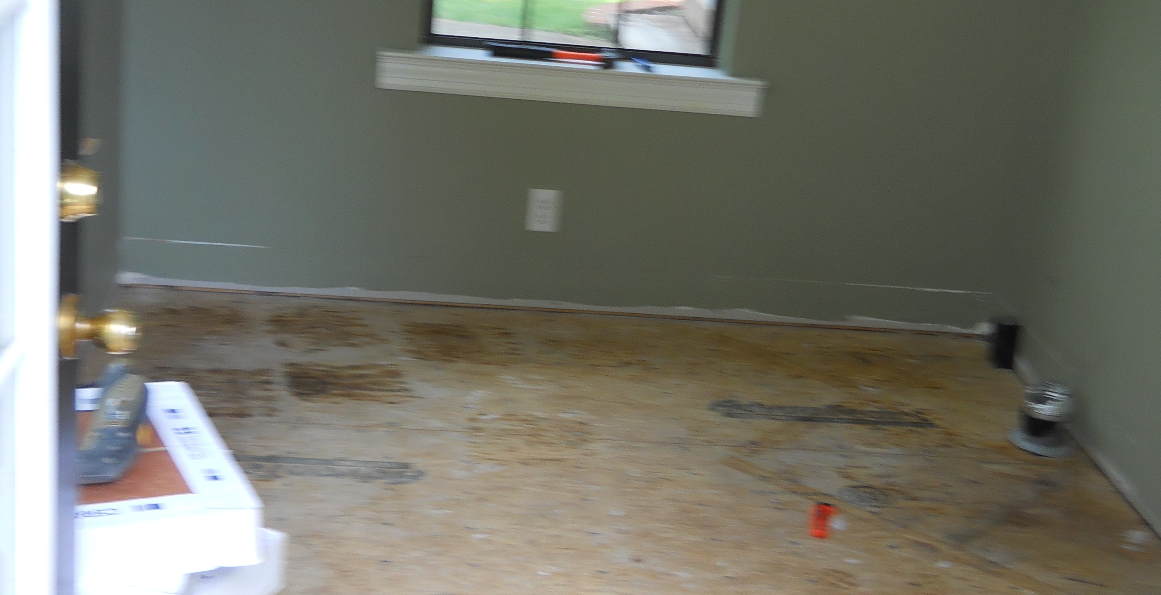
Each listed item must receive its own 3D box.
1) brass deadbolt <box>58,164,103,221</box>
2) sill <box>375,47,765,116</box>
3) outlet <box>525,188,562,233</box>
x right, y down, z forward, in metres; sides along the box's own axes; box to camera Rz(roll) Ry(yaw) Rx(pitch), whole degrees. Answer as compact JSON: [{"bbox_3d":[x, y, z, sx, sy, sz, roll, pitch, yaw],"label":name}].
[{"bbox_3d":[-0.496,-0.103,1.652,0.032,0.060,0.060,3,20,-6],"label":"brass deadbolt"},{"bbox_3d":[-0.024,-0.567,4.333,1.012,0.099,0.116,3,20,-6],"label":"sill"},{"bbox_3d":[-0.098,-0.231,4.415,0.070,0.114,0.008,3,20,-6],"label":"outlet"}]

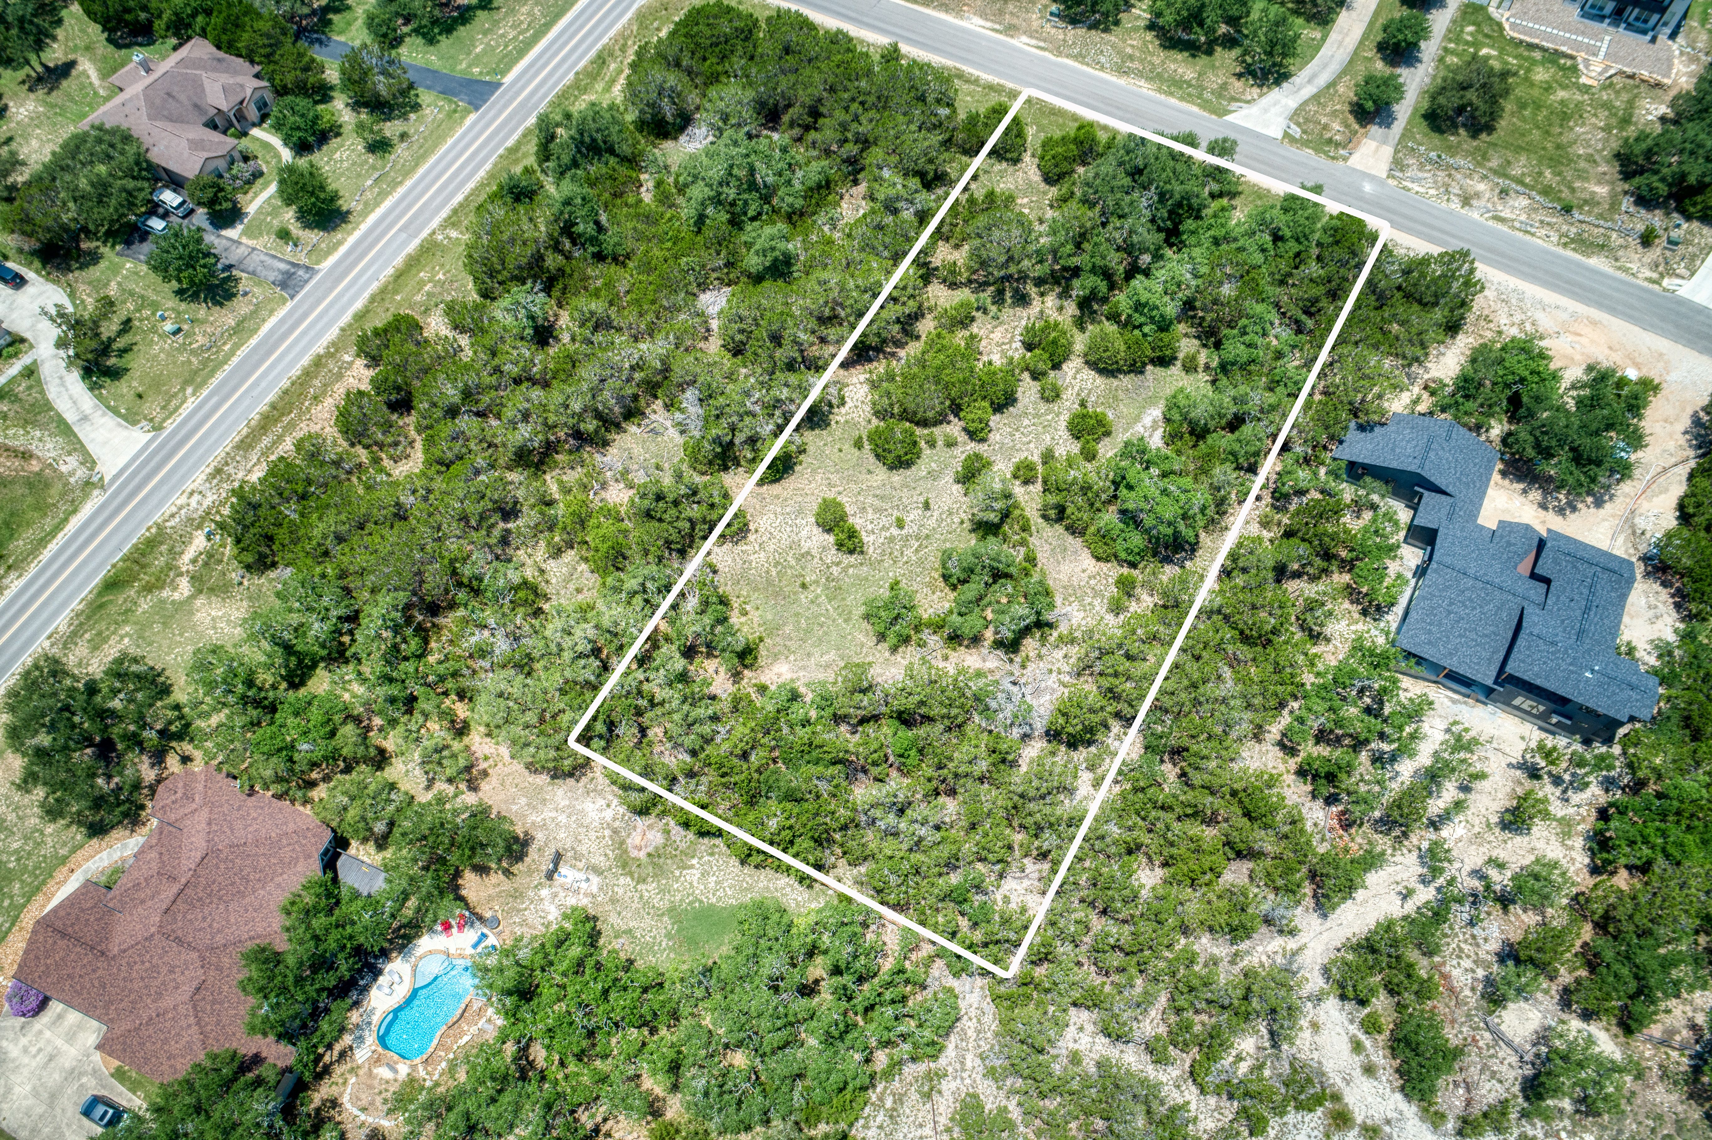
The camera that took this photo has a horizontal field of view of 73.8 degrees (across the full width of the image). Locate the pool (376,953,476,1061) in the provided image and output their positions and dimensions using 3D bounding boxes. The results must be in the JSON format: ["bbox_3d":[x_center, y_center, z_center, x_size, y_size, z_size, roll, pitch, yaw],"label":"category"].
[{"bbox_3d":[-42.680,43.450,114.320,6.900,1.500,10.900,24,63,15],"label":"pool"}]

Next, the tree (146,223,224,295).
[{"bbox_3d":[-83.390,-38.850,141.810,8.250,7.800,8.250,-2,60,0],"label":"tree"}]

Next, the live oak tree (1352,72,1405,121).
[{"bbox_3d":[67.600,-61.469,147.471,5.600,5.600,6.000,0,60,0],"label":"live oak tree"}]

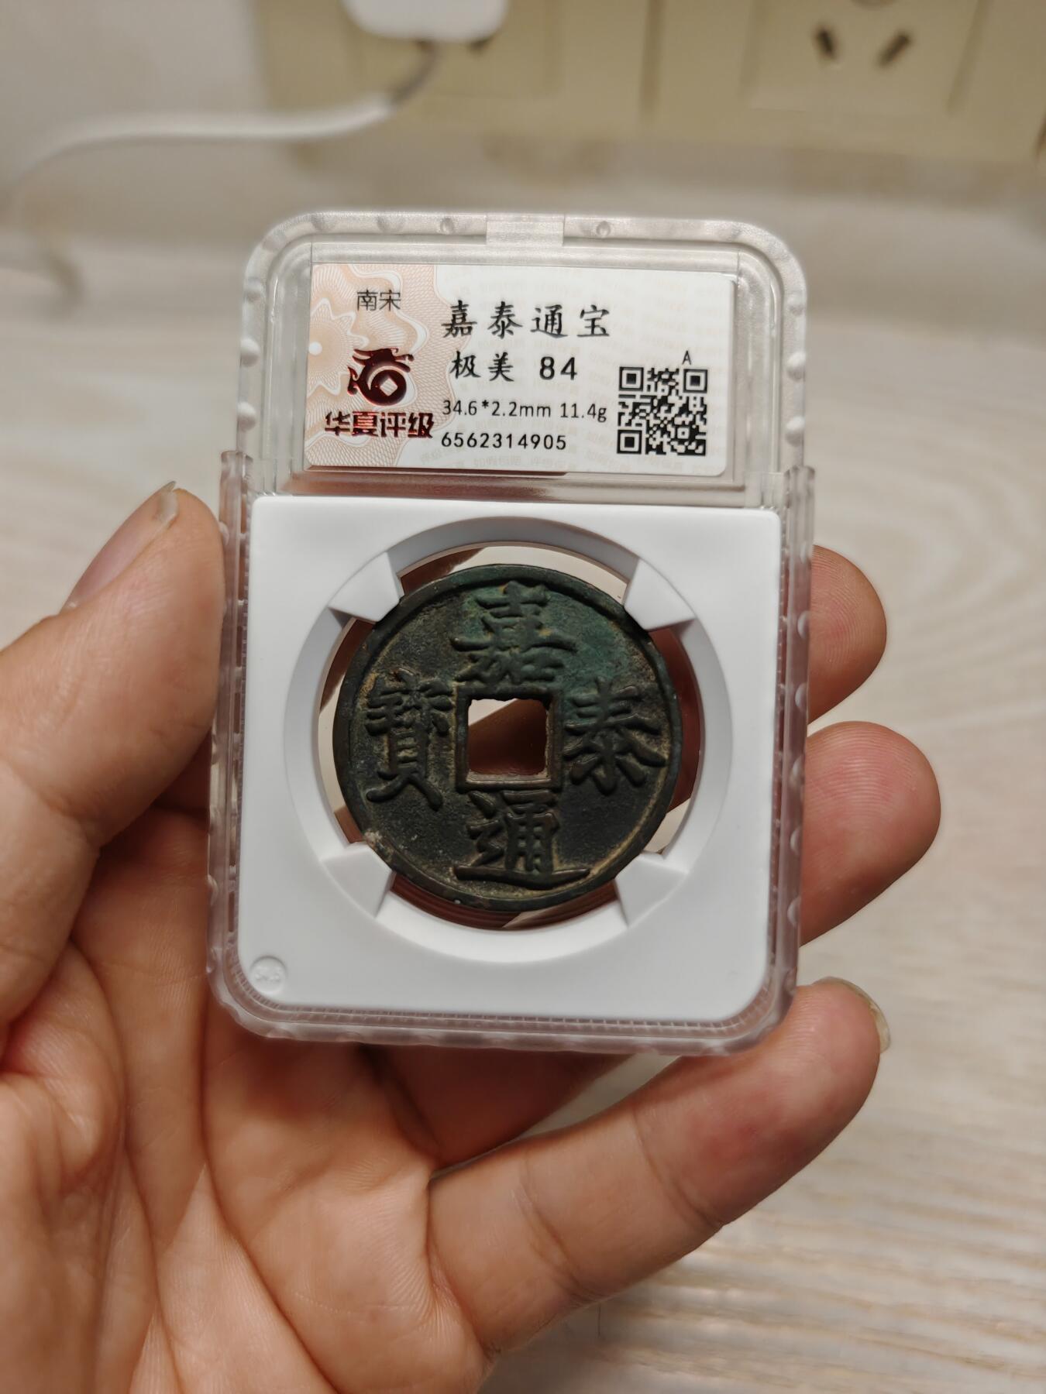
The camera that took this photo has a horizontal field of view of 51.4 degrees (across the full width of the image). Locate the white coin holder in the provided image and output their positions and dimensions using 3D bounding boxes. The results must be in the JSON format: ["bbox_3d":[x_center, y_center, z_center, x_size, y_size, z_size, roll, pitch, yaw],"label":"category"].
[{"bbox_3d":[-0.001,-0.006,0.109,0.059,0.009,0.083,2,90,1],"label":"white coin holder"}]

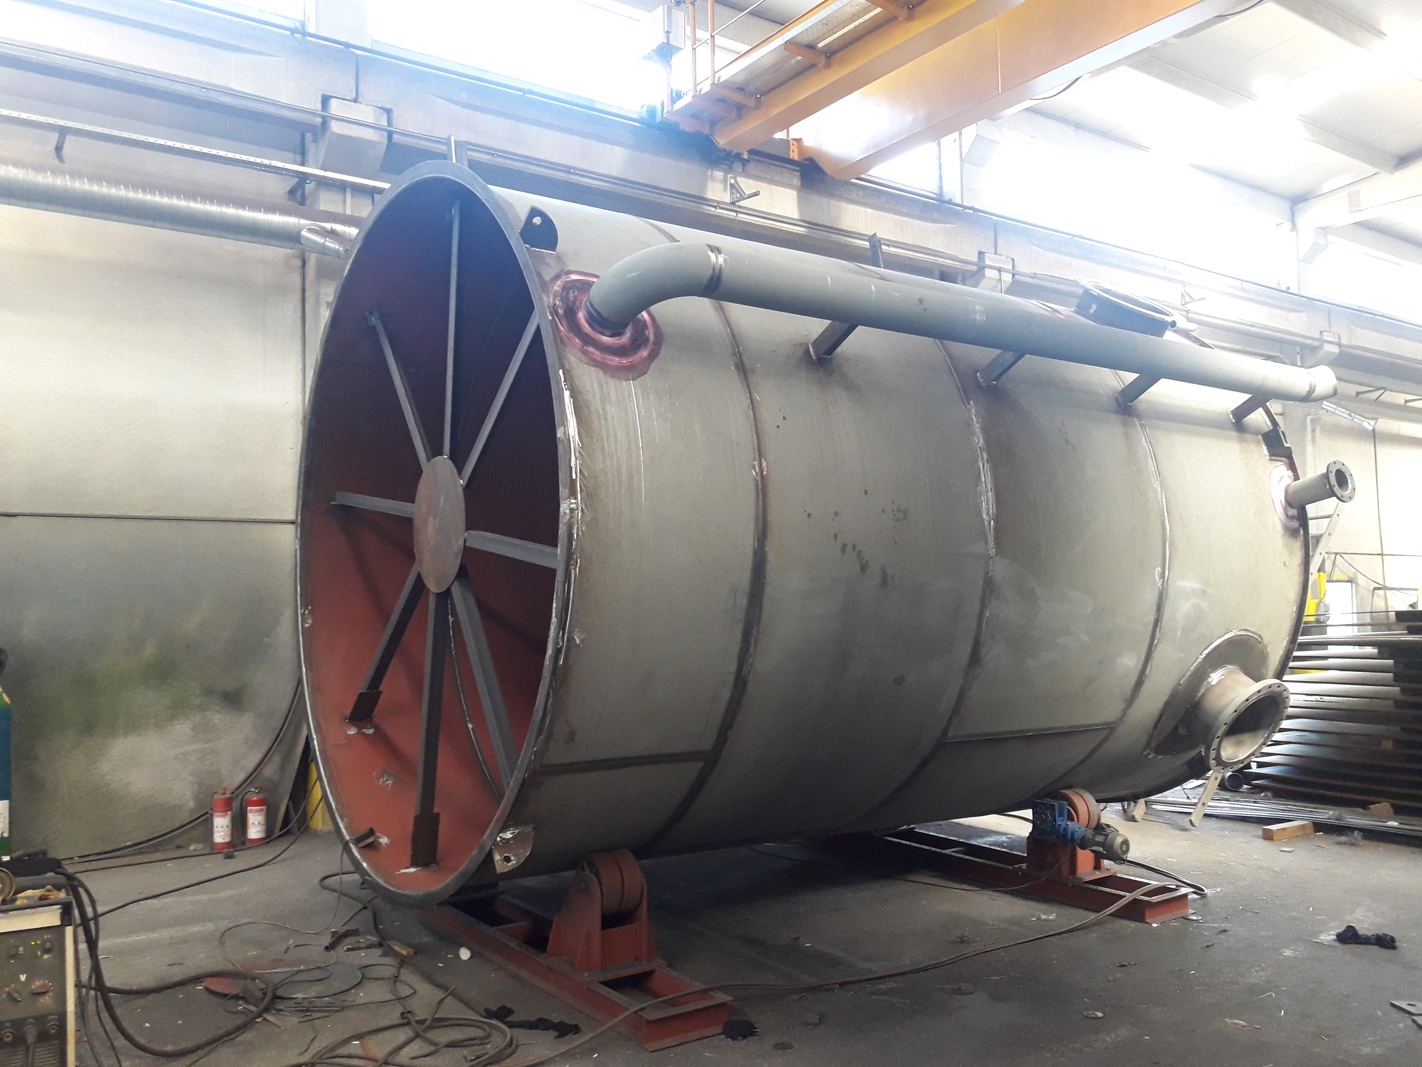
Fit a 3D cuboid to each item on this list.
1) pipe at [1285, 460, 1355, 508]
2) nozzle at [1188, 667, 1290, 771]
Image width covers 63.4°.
[{"bbox_3d":[3.886,-0.289,7.383,0.285,0.285,0.337,2,-15,-35],"label":"pipe"},{"bbox_3d":[3.258,1.124,7.211,0.690,0.690,0.309,1,29,-35],"label":"nozzle"}]

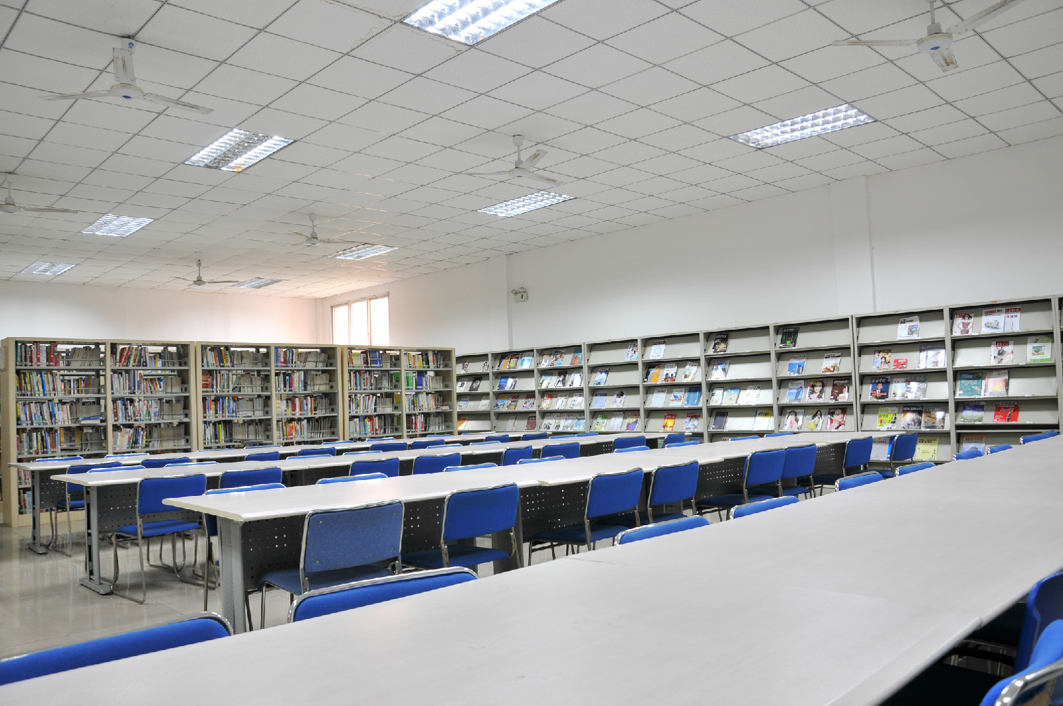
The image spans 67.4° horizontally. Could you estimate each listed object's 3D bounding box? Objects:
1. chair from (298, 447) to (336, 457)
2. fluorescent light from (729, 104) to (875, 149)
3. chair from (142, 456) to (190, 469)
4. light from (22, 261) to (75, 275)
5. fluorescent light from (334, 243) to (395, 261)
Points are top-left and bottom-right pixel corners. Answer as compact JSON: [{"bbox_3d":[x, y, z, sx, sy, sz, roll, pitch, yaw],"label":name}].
[{"bbox_3d":[-2.303,1.341,8.059,0.570,0.790,0.460,-5,-4,42],"label":"chair"},{"bbox_3d":[2.411,-2.022,7.127,0.590,0.070,1.190,1,-5,-44],"label":"fluorescent light"},{"bbox_3d":[-3.311,1.308,7.080,0.460,0.790,0.570,1,-4,-40],"label":"chair"},{"bbox_3d":[-7.537,-1.333,12.440,0.590,0.070,1.190,1,-5,-44],"label":"light"},{"bbox_3d":[-2.609,-1.565,12.274,0.590,0.070,1.190,1,-5,-44],"label":"fluorescent light"}]

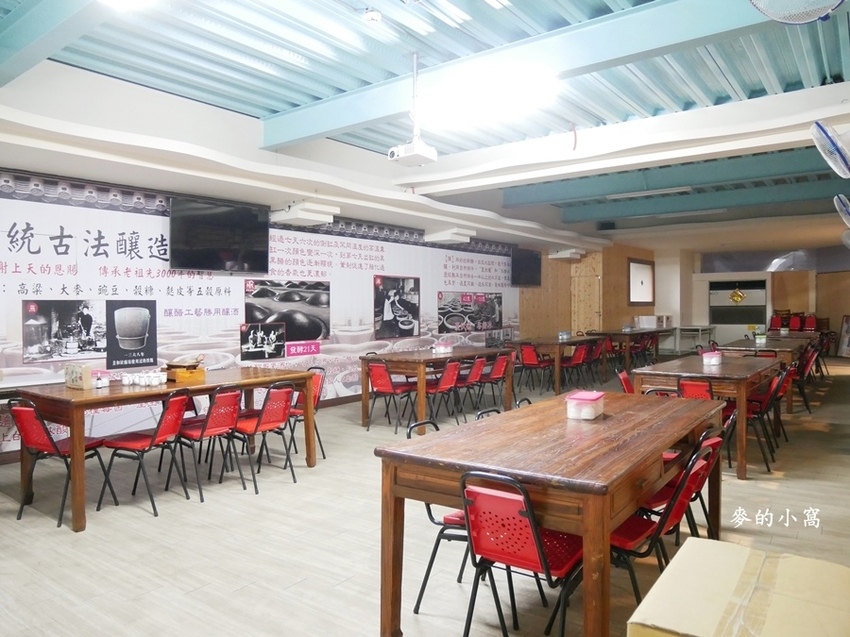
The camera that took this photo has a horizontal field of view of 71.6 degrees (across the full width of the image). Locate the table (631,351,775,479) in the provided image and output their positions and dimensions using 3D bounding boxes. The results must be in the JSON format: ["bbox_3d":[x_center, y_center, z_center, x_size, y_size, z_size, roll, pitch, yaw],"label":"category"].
[{"bbox_3d":[2.660,0.816,5.422,0.879,0.770,1.978,0,1,38],"label":"table"}]

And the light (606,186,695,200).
[{"bbox_3d":[3.333,-1.867,8.839,1.230,0.055,0.100,0,1,36],"label":"light"}]

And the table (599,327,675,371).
[{"bbox_3d":[4.236,0.690,12.526,0.907,0.770,1.998,0,1,37],"label":"table"}]

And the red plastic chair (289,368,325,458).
[{"bbox_3d":[-1.140,0.833,5.064,0.390,0.790,0.470,0,1,37],"label":"red plastic chair"}]

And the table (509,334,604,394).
[{"bbox_3d":[2.266,0.746,9.773,0.873,0.770,1.999,0,1,38],"label":"table"}]

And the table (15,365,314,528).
[{"bbox_3d":[-1.801,0.857,4.408,0.884,0.770,1.889,0,1,37],"label":"table"}]

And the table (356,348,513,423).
[{"bbox_3d":[0.222,0.802,7.041,0.888,0.770,2.001,0,1,36],"label":"table"}]

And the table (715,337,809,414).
[{"bbox_3d":[4.735,0.758,8.200,0.893,0.770,1.998,0,1,38],"label":"table"}]

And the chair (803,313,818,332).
[{"bbox_3d":[9.543,0.311,14.608,0.400,0.790,0.480,0,1,37],"label":"chair"}]

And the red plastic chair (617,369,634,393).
[{"bbox_3d":[1.890,0.816,5.074,0.470,0.790,0.390,0,1,38],"label":"red plastic chair"}]

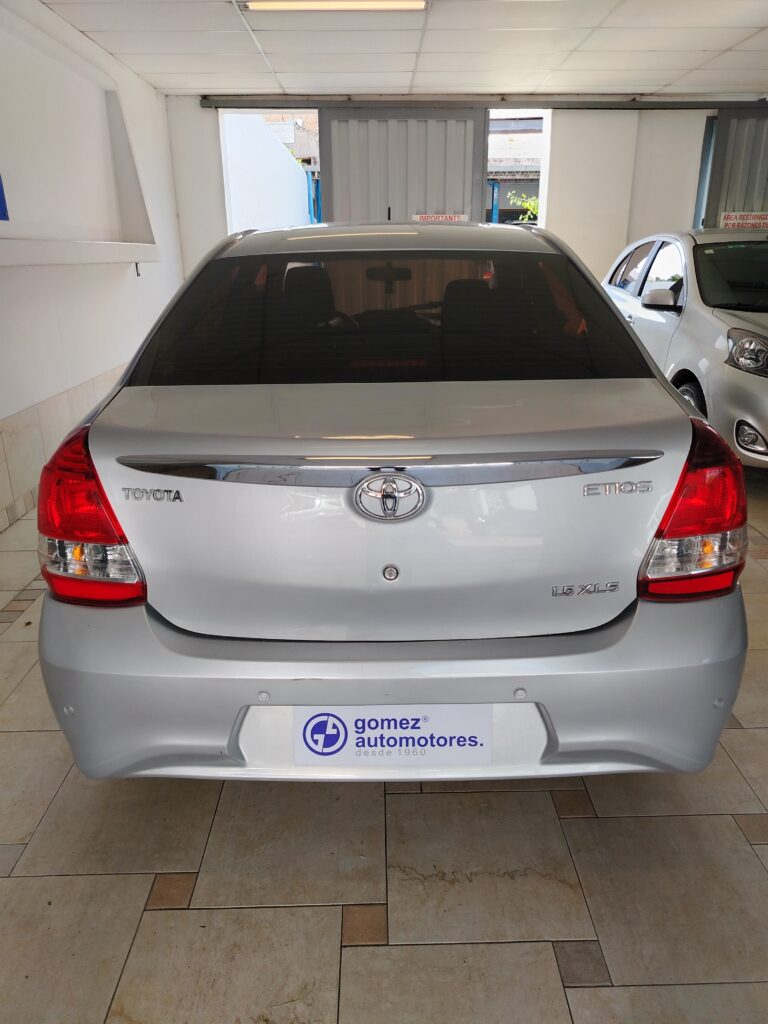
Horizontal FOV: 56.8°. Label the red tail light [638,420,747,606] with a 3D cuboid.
[{"bbox_3d":[0.678,-0.018,1.544,0.270,0.365,0.260,-4,20,-9],"label":"red tail light"}]

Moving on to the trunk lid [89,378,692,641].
[{"bbox_3d":[0.018,-0.031,1.597,1.310,0.440,0.540,-1,20,0],"label":"trunk lid"}]

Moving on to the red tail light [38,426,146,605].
[{"bbox_3d":[-0.637,0.000,1.528,0.270,0.365,0.260,3,20,9],"label":"red tail light"}]

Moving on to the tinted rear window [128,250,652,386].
[{"bbox_3d":[0.016,-0.550,1.950,1.300,0.100,0.580,-1,51,0],"label":"tinted rear window"}]

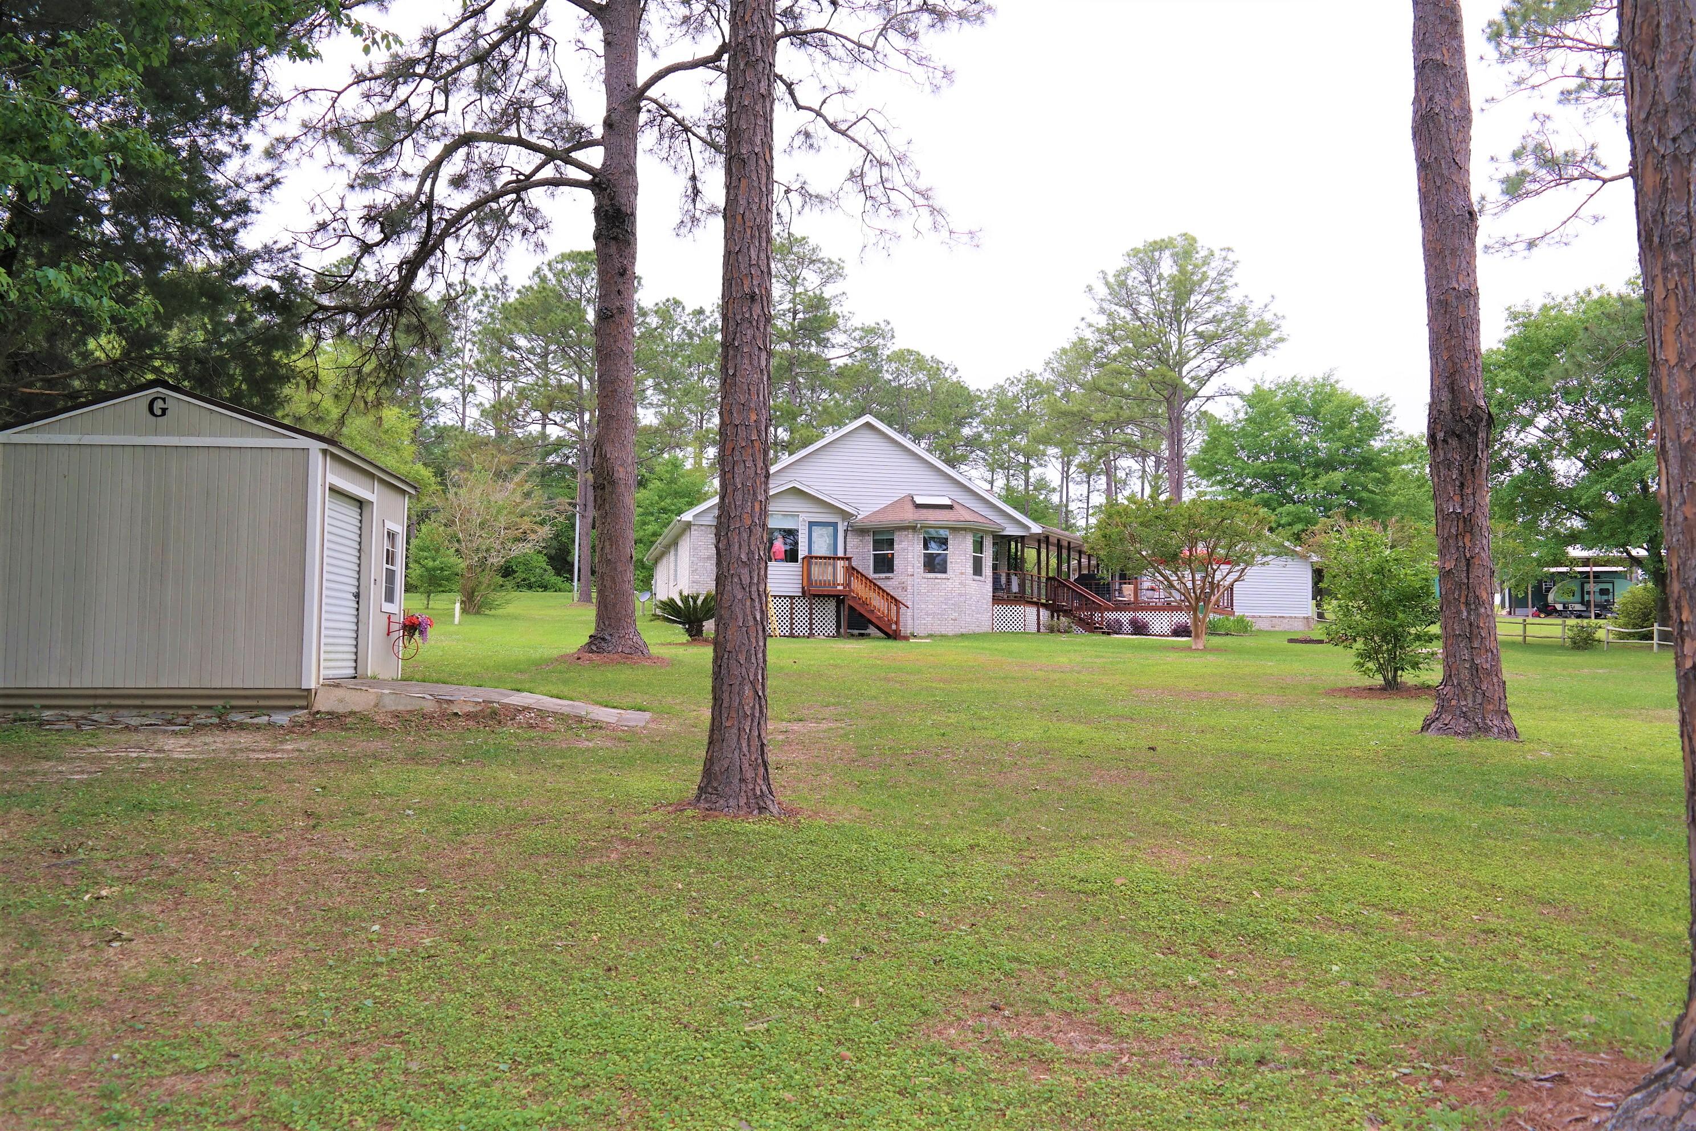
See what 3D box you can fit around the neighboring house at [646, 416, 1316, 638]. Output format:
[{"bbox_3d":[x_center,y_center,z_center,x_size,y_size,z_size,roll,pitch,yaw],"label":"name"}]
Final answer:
[{"bbox_3d":[5.072,-0.590,48.465,24.500,7.000,19.000,1,-4,-12],"label":"neighboring house"}]

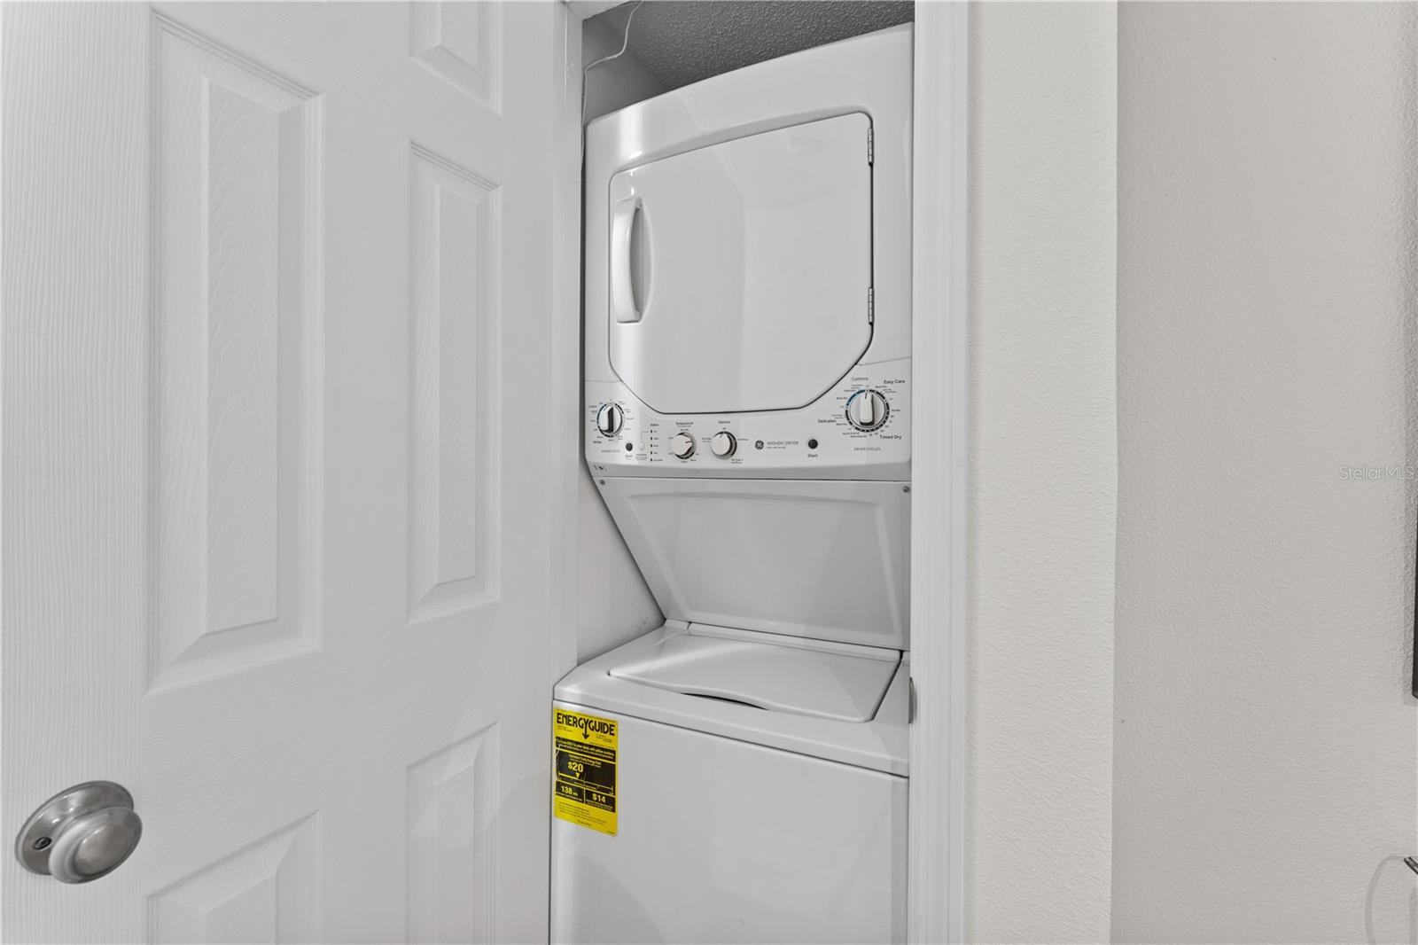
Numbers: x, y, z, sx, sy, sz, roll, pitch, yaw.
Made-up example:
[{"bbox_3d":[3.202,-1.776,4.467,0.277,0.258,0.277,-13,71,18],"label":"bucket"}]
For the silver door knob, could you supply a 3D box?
[{"bbox_3d":[-0.508,0.300,0.452,0.062,0.068,0.068,1,0,30],"label":"silver door knob"}]

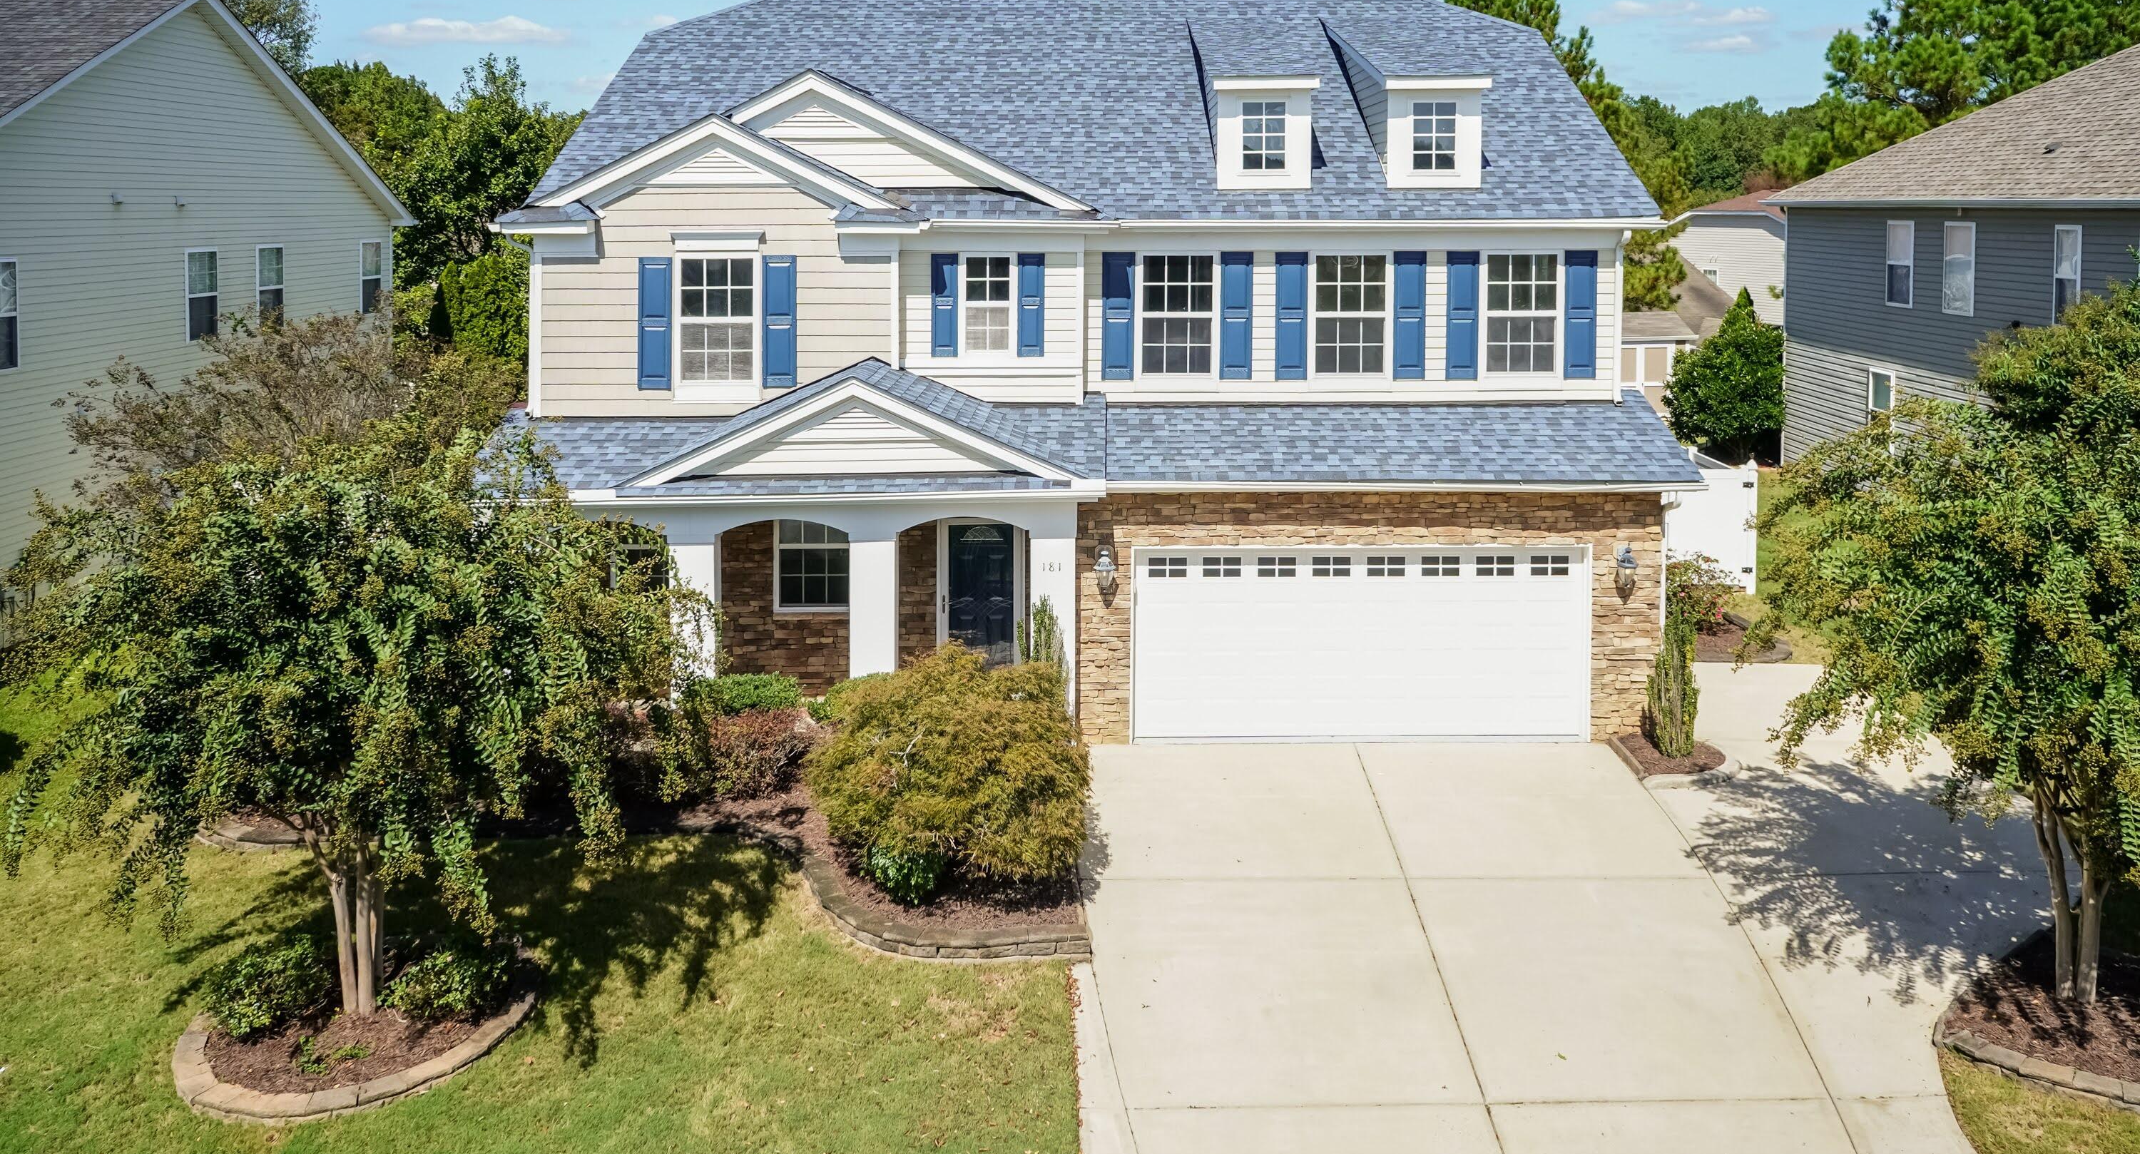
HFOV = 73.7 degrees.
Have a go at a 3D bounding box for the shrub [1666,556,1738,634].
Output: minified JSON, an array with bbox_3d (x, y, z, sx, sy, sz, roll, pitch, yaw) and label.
[{"bbox_3d":[8.200,0.220,18.700,1.150,1.050,1.100,0,8,0],"label":"shrub"}]

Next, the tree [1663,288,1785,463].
[{"bbox_3d":[14.600,-4.450,31.500,3.000,3.900,3.000,0,8,0],"label":"tree"}]

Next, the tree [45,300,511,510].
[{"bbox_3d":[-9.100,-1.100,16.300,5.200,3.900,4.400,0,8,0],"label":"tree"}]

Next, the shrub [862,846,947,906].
[{"bbox_3d":[-1.460,2.600,12.400,0.740,0.520,0.650,0,8,0],"label":"shrub"}]

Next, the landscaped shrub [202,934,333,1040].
[{"bbox_3d":[-6.100,3.100,10.800,1.000,0.750,0.920,0,8,0],"label":"landscaped shrub"}]

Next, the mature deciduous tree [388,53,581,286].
[{"bbox_3d":[-13.900,-8.700,35.000,6.000,8.300,5.800,0,8,0],"label":"mature deciduous tree"}]

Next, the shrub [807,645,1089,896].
[{"bbox_3d":[-1.150,1.630,13.300,2.600,1.950,2.400,0,8,0],"label":"shrub"}]

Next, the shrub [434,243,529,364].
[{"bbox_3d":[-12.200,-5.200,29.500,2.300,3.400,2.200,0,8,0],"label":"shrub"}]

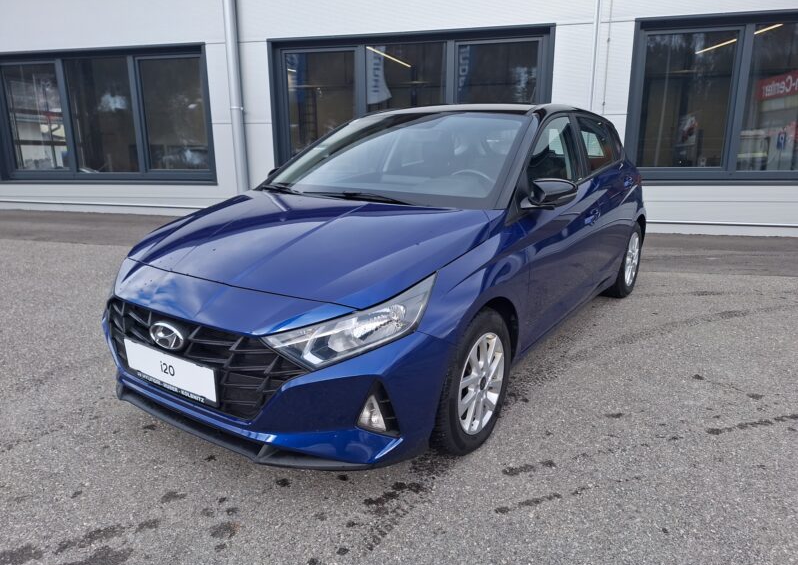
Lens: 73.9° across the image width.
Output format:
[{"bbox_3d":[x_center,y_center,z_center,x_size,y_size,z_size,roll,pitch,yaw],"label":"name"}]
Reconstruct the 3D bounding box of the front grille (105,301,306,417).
[{"bbox_3d":[-0.778,0.240,1.934,1.140,0.320,0.160,10,18,34],"label":"front grille"}]

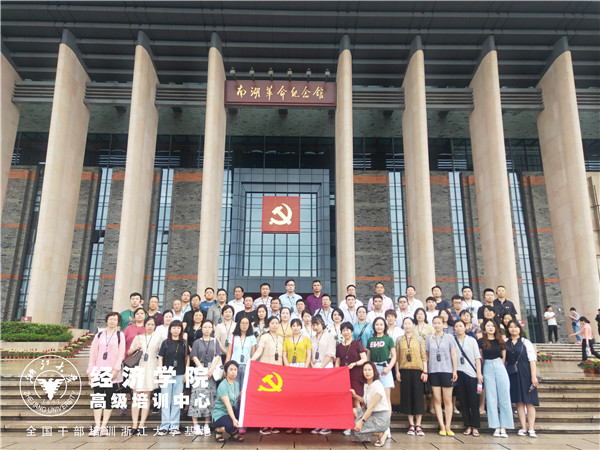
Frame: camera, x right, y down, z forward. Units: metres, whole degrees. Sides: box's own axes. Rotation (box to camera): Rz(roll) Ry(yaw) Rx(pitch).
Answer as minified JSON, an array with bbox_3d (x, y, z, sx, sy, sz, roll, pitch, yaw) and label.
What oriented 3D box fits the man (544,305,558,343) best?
[{"bbox_3d":[11.728,4.612,18.594,0.520,1.720,0.360,3,-15,-9],"label":"man"}]

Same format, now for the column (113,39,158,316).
[{"bbox_3d":[-8.921,-2.341,22.230,0.700,16.937,2.300,0,-12,-1],"label":"column"}]

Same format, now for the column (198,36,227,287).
[{"bbox_3d":[-4.780,-2.347,22.275,0.700,16.973,2.300,0,-12,-1],"label":"column"}]

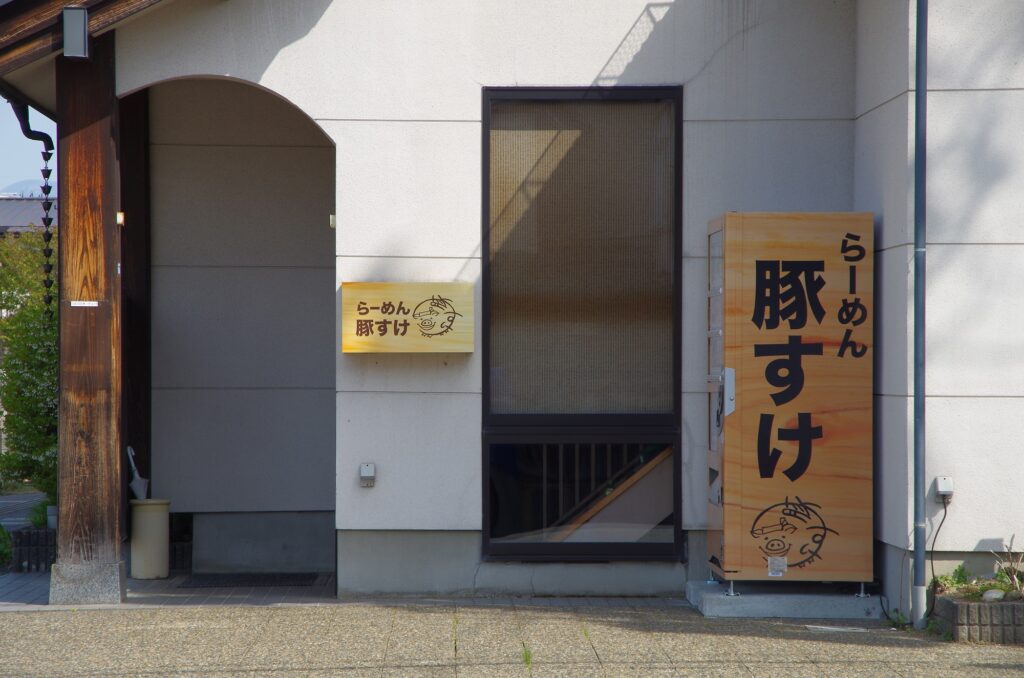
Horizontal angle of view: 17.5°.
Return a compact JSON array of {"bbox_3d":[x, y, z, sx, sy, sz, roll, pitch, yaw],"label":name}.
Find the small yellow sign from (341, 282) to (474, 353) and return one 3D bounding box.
[{"bbox_3d":[-0.535,-0.108,17.125,0.676,0.359,0.150,0,0,-1],"label":"small yellow sign"}]

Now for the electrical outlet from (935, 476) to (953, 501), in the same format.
[{"bbox_3d":[1.990,0.695,15.332,0.077,0.120,0.065,0,0,-1],"label":"electrical outlet"}]

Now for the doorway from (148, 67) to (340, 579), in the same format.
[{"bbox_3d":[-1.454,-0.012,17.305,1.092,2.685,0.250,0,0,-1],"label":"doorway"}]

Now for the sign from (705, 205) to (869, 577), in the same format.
[{"bbox_3d":[1.363,0.281,16.375,0.709,1.757,0.950,0,0,-1],"label":"sign"}]

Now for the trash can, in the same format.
[{"bbox_3d":[-2.033,1.120,18.762,0.225,0.441,0.225,0,0,-1],"label":"trash can"}]

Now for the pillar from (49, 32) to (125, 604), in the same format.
[{"bbox_3d":[-2.161,-0.105,16.950,0.358,2.884,0.360,0,0,-1],"label":"pillar"}]

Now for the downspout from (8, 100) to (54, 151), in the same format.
[{"bbox_3d":[-2.533,-1.125,17.550,0.242,0.285,0.100,0,0,-1],"label":"downspout"}]

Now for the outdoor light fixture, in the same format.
[{"bbox_3d":[-2.142,-1.503,16.335,0.107,0.242,0.170,0,0,-1],"label":"outdoor light fixture"}]

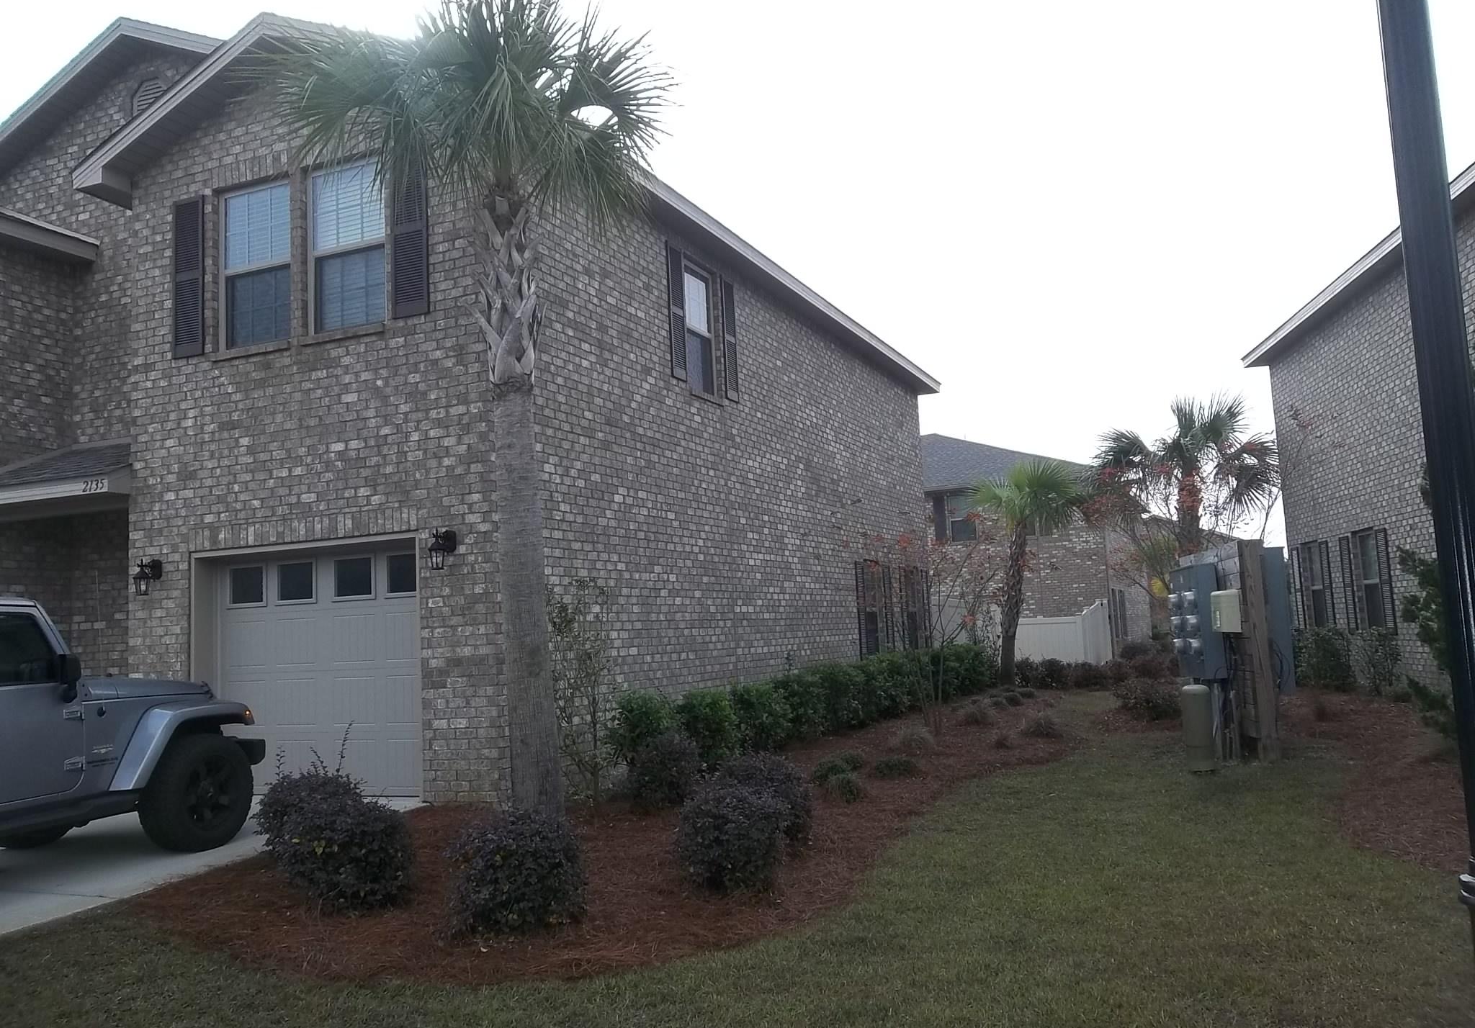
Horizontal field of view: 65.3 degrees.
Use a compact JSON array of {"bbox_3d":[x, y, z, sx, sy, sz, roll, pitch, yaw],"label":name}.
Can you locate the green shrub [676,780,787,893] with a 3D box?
[{"bbox_3d":[-0.033,1.799,6.481,0.629,0.636,0.629,-3,-6,-1],"label":"green shrub"}]

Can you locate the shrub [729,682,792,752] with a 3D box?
[{"bbox_3d":[0.235,2.115,12.082,0.700,0.700,0.700,-3,-6,1],"label":"shrub"}]

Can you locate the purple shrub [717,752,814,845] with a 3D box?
[{"bbox_3d":[0.196,1.911,7.723,0.640,0.542,0.640,-3,-6,1],"label":"purple shrub"}]

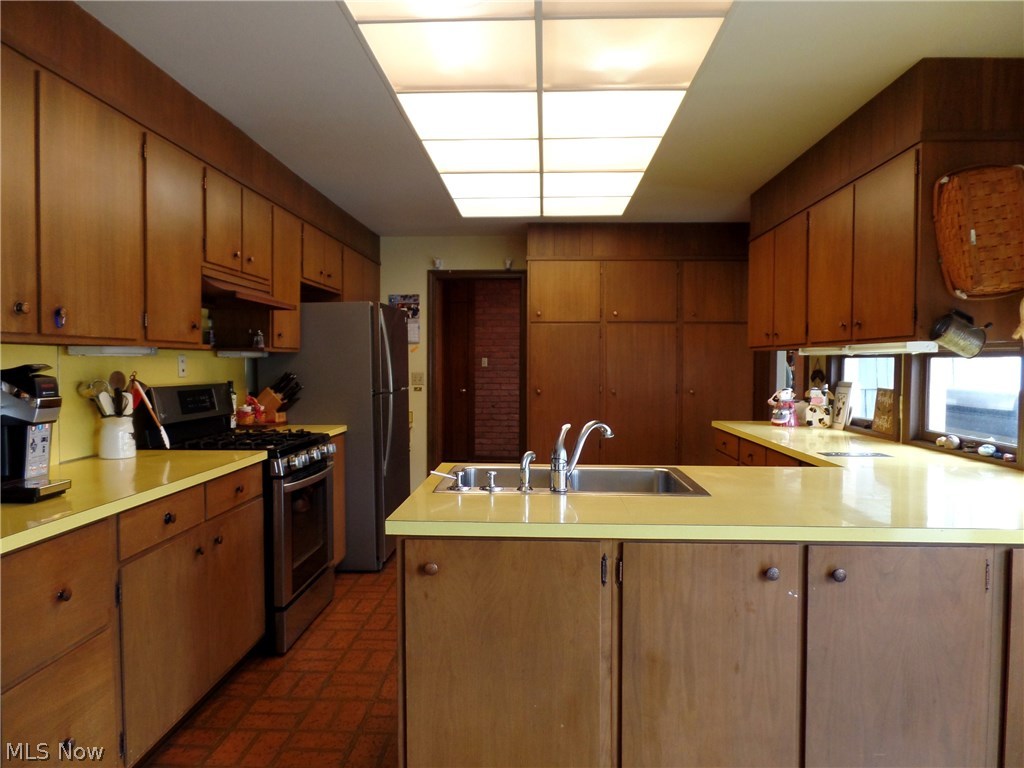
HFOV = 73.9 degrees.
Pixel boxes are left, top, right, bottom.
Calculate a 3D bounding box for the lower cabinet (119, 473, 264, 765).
[{"bbox_3d":[-1.427,0.747,2.517,0.620,0.795,1.020,0,2,3],"label":"lower cabinet"}]

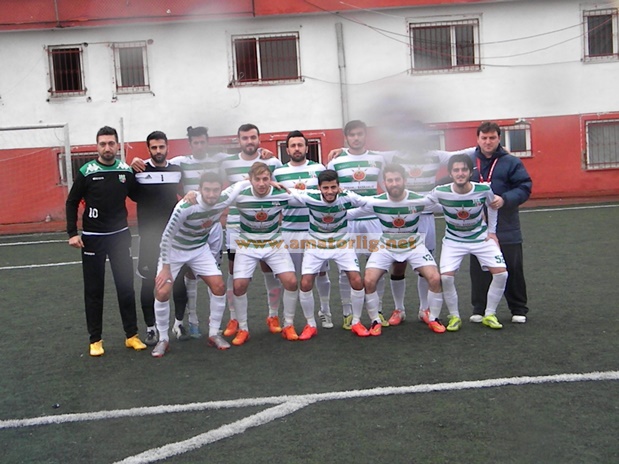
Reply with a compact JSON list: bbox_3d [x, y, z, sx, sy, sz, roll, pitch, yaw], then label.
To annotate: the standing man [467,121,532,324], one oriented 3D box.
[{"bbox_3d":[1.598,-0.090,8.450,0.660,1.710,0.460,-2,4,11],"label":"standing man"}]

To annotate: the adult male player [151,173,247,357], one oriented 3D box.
[{"bbox_3d":[-0.927,0.229,7.998,0.768,1.399,0.709,-4,5,-13],"label":"adult male player"}]

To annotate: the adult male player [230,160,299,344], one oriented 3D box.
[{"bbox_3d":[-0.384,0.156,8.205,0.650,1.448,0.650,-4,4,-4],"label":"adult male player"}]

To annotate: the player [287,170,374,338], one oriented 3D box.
[{"bbox_3d":[0.185,0.163,8.274,0.729,1.359,0.650,-3,4,-1],"label":"player"}]

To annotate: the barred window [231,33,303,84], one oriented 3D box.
[{"bbox_3d":[-1.060,-4.298,24.400,1.660,1.250,0.200,-3,4,-3],"label":"barred window"}]

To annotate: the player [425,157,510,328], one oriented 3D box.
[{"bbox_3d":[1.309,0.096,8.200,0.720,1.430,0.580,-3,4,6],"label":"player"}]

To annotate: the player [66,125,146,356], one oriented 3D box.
[{"bbox_3d":[-1.666,0.058,8.130,0.660,1.840,0.370,-4,4,-5],"label":"player"}]

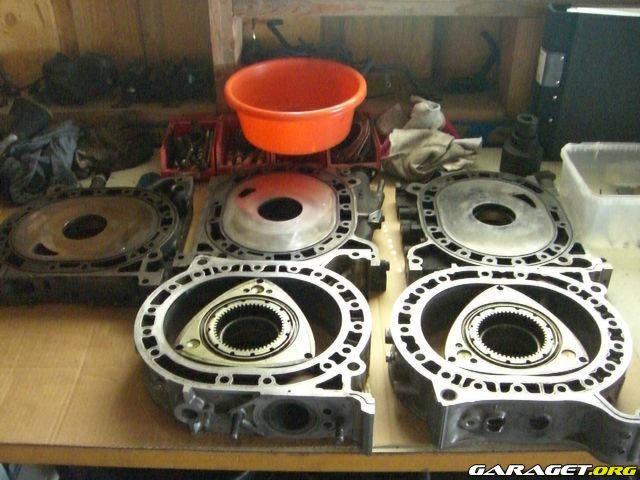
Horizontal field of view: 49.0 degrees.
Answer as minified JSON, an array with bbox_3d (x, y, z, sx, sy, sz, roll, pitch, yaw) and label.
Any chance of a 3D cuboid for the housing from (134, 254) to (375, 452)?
[{"bbox_3d":[-0.084,0.137,0.969,0.320,0.078,0.330,2,35,4],"label":"housing"}]

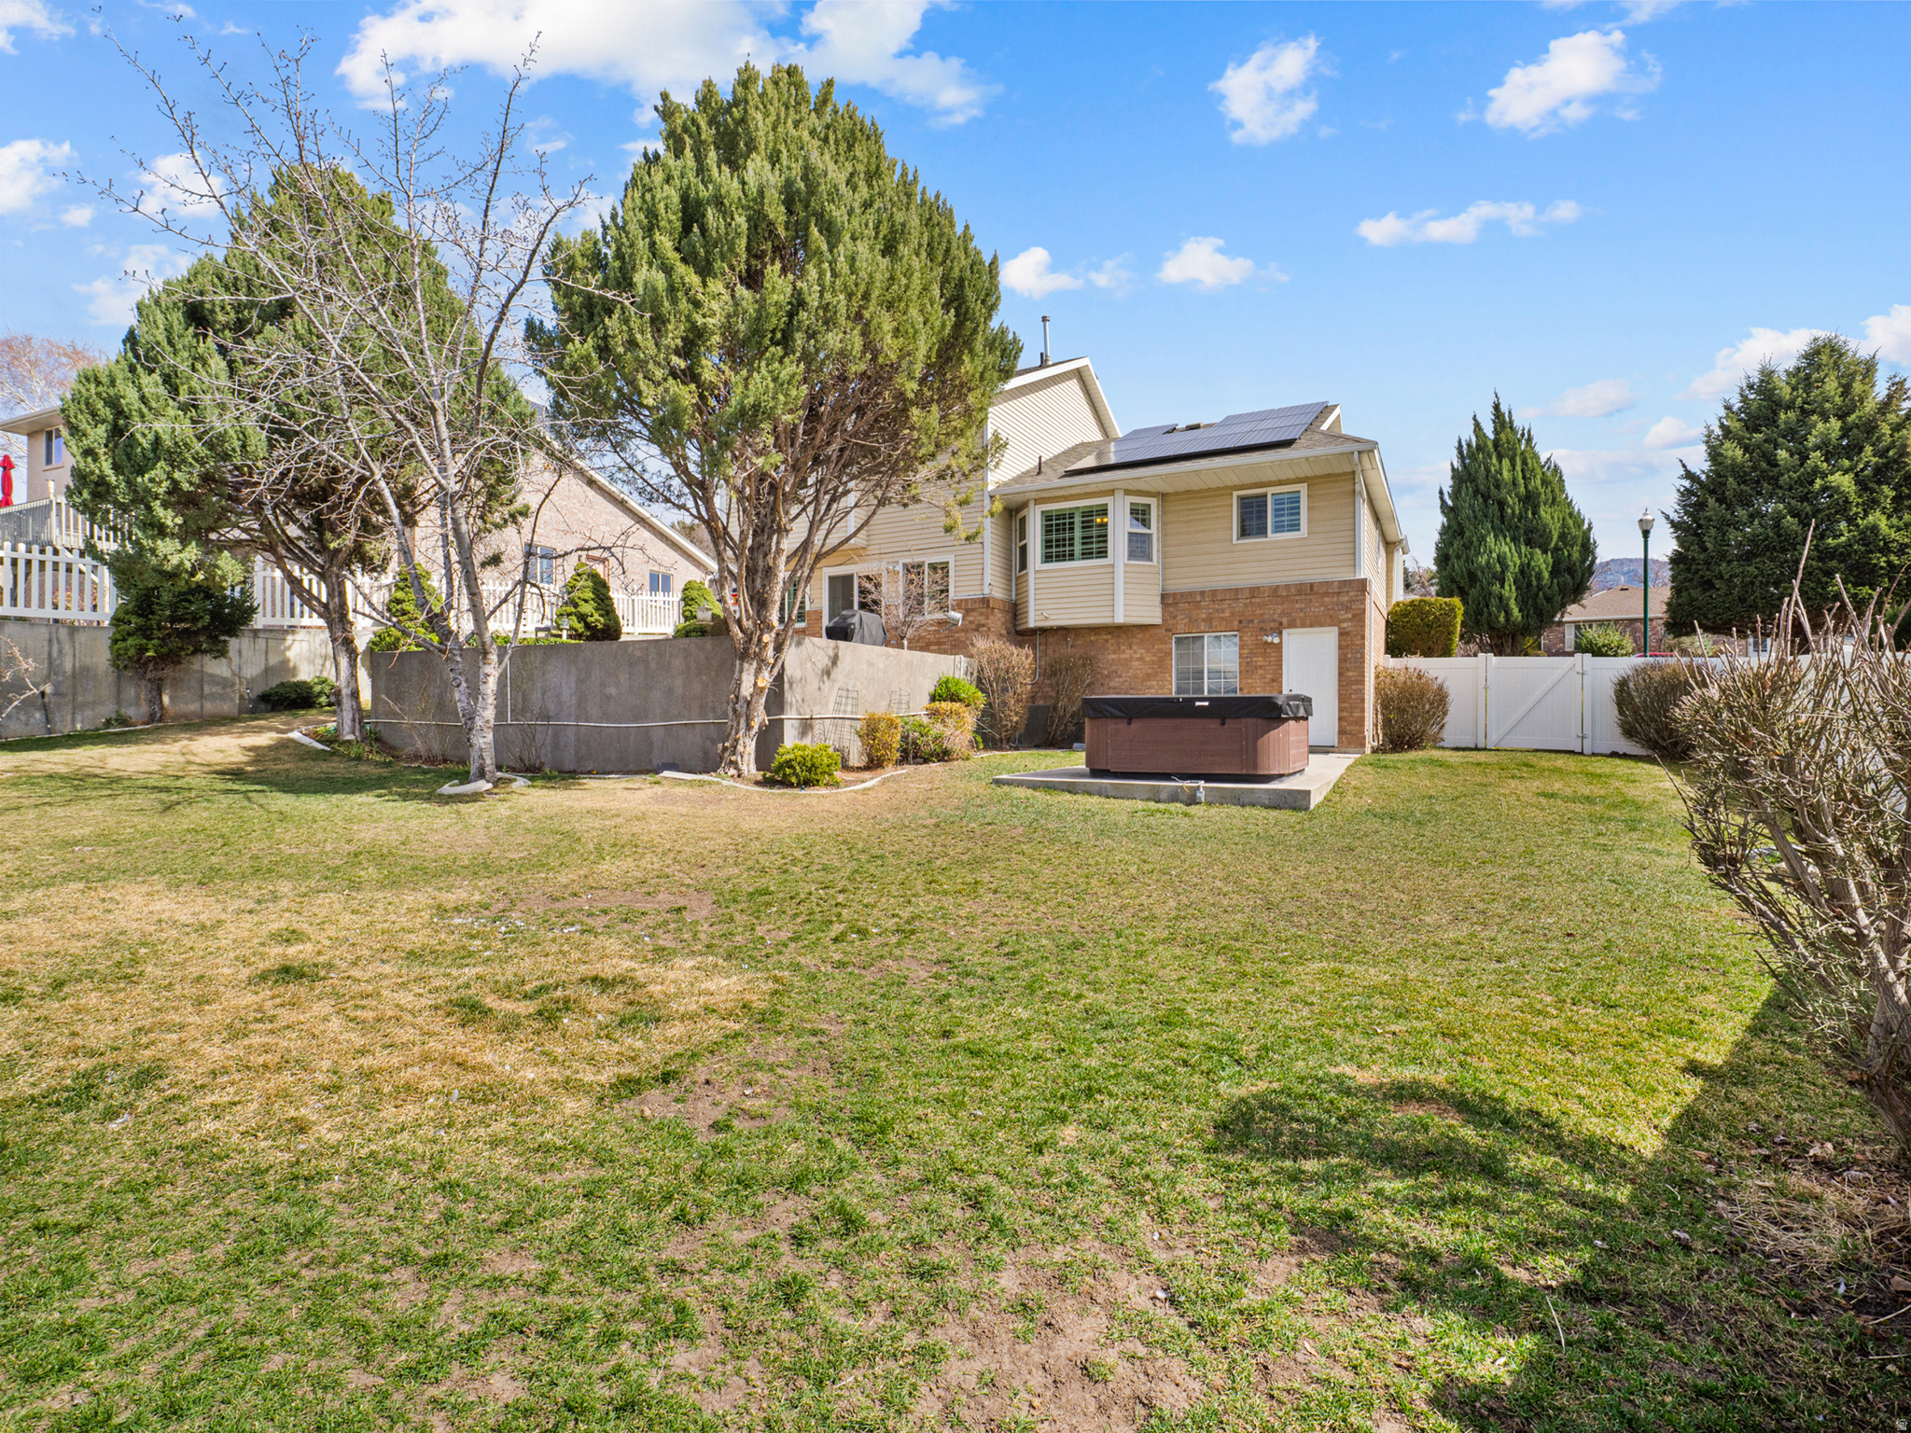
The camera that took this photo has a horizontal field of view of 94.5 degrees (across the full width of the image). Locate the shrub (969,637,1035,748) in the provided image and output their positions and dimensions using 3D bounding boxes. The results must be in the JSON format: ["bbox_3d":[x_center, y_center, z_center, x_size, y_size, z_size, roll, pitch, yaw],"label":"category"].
[{"bbox_3d":[0.910,-0.480,17.300,1.300,2.180,1.250,0,0,0],"label":"shrub"}]

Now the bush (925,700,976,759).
[{"bbox_3d":[-0.087,0.199,14.700,0.850,0.969,0.850,0,1,0],"label":"bush"}]

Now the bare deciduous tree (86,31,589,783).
[{"bbox_3d":[-7.900,-4.050,12.000,5.900,9.800,5.700,0,0,0],"label":"bare deciduous tree"}]

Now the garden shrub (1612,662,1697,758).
[{"bbox_3d":[12.645,-0.121,15.900,1.650,1.774,1.600,0,1,38],"label":"garden shrub"}]

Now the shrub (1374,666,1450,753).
[{"bbox_3d":[8.630,-0.140,16.700,1.380,1.630,1.350,0,0,0],"label":"shrub"}]

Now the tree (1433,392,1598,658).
[{"bbox_3d":[14.200,-4.050,22.600,3.750,8.000,3.750,0,0,0],"label":"tree"}]

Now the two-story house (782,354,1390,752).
[{"bbox_3d":[3.792,-4.094,21.030,12.800,9.300,11.400,0,1,29],"label":"two-story house"}]

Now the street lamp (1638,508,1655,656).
[{"bbox_3d":[18.763,-3.043,24.000,0.450,5.200,0.450,0,1,29],"label":"street lamp"}]

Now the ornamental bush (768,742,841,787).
[{"bbox_3d":[-1.809,0.567,10.650,0.820,0.540,0.800,-1,1,-10],"label":"ornamental bush"}]

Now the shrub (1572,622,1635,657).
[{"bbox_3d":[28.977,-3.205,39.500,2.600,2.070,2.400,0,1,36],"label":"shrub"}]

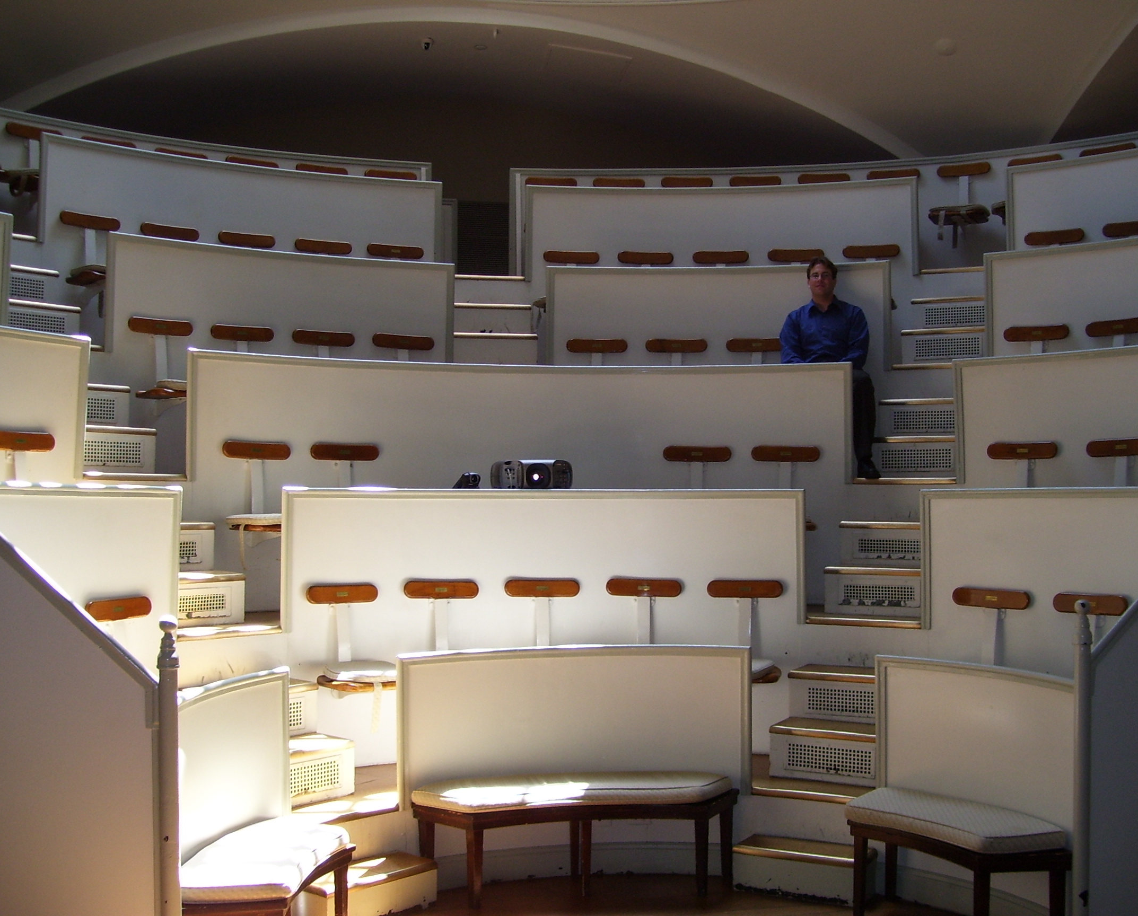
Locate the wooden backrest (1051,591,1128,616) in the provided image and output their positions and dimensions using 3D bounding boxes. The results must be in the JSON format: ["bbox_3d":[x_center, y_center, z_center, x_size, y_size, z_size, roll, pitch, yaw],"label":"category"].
[{"bbox_3d":[2.328,0.652,5.667,0.045,0.096,0.369,2,-3,-44],"label":"wooden backrest"}]

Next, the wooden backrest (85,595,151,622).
[{"bbox_3d":[-1.798,0.604,5.074,0.042,0.093,0.380,-1,-2,28],"label":"wooden backrest"}]

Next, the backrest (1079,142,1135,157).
[{"bbox_3d":[3.599,-2.033,8.475,0.380,0.093,0.042,-1,-2,38],"label":"backrest"}]

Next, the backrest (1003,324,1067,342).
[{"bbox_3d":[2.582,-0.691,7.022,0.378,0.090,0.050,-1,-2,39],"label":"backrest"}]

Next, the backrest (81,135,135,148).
[{"bbox_3d":[-3.077,-2.104,8.498,0.369,0.096,0.045,2,-3,-36],"label":"backrest"}]

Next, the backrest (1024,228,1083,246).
[{"bbox_3d":[2.856,-1.300,7.469,0.365,0.090,0.045,-1,-10,37],"label":"backrest"}]

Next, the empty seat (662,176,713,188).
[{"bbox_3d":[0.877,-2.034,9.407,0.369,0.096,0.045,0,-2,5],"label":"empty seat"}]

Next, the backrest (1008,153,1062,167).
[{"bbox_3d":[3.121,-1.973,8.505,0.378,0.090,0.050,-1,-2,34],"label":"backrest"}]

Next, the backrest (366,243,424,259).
[{"bbox_3d":[-1.114,-1.334,8.165,0.357,0.088,0.055,1,-1,-18],"label":"backrest"}]

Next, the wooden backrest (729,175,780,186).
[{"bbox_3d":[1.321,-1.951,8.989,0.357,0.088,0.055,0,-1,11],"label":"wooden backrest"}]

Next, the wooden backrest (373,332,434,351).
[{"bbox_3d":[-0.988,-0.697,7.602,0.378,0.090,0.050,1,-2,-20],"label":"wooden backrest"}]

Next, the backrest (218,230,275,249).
[{"bbox_3d":[-1.943,-1.320,7.675,0.365,0.090,0.045,1,-10,-32],"label":"backrest"}]

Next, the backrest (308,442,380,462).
[{"bbox_3d":[-1.110,-0.029,6.303,0.352,0.085,0.038,1,-3,-28],"label":"backrest"}]

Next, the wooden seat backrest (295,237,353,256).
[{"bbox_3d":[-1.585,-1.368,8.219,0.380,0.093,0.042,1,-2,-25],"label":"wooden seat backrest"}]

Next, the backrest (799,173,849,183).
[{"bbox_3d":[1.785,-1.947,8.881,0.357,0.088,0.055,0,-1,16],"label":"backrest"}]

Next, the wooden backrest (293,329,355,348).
[{"bbox_3d":[-1.429,-0.698,7.407,0.378,0.090,0.050,1,-2,-28],"label":"wooden backrest"}]

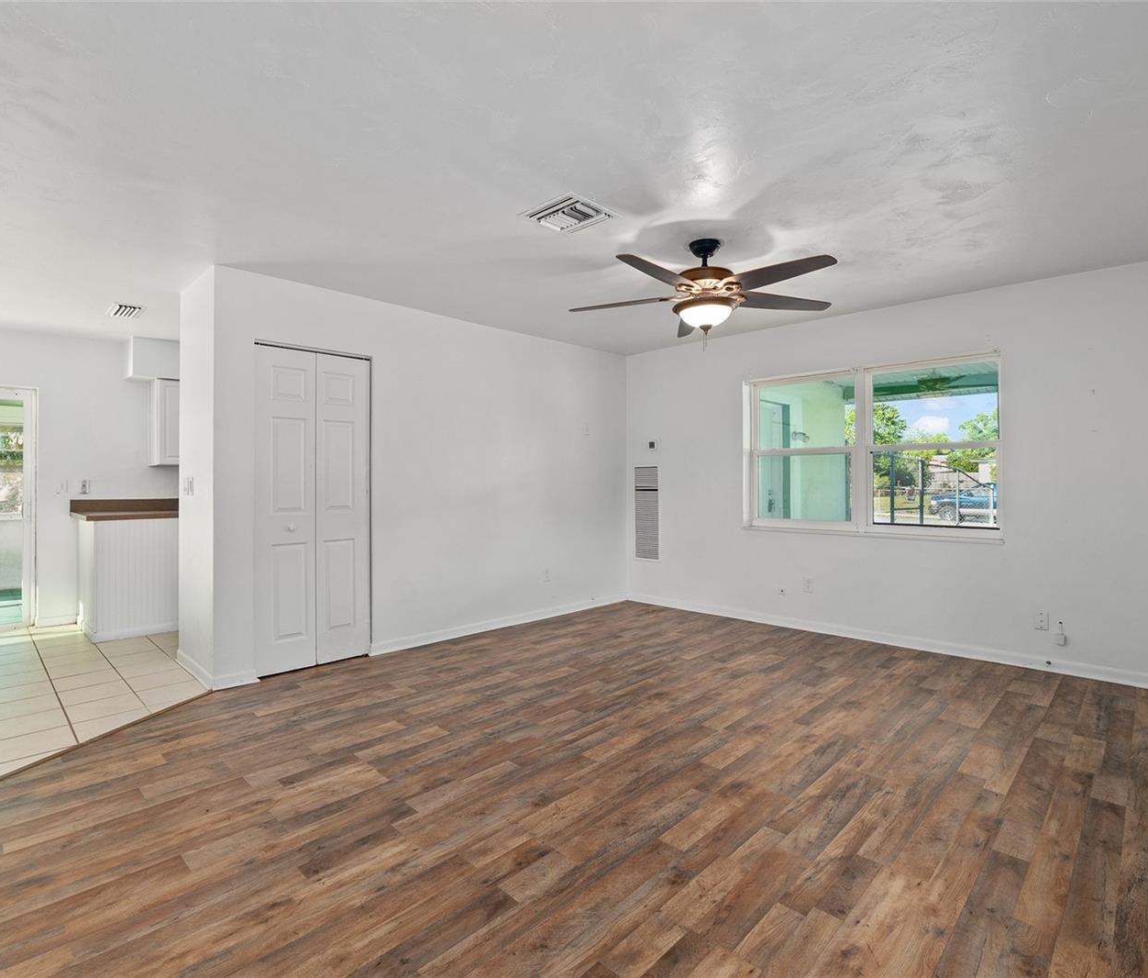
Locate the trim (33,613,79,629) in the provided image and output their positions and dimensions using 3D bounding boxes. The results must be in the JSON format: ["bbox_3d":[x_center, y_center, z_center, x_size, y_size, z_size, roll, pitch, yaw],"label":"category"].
[{"bbox_3d":[-4.240,1.080,4.700,0.280,0.085,0.016,0,1,-44],"label":"trim"}]

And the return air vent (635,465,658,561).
[{"bbox_3d":[0.698,0.229,5.505,0.285,0.905,0.020,0,1,42],"label":"return air vent"}]

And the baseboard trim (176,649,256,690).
[{"bbox_3d":[-2.256,1.105,3.612,0.270,0.077,0.840,0,1,-43],"label":"baseboard trim"}]

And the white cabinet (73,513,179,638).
[{"bbox_3d":[-3.520,0.670,4.690,0.740,0.890,0.700,0,1,44],"label":"white cabinet"}]

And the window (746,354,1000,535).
[{"bbox_3d":[2.120,-0.291,4.275,1.720,1.210,0.100,0,1,42],"label":"window"}]

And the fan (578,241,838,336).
[{"bbox_3d":[0.685,-1.035,2.960,1.350,0.500,1.290,0,0,3],"label":"fan"}]

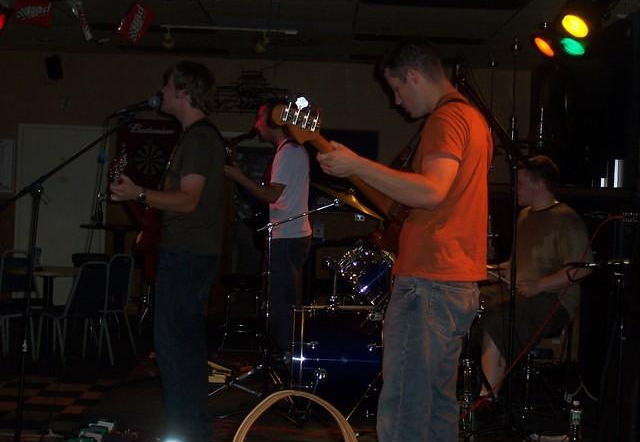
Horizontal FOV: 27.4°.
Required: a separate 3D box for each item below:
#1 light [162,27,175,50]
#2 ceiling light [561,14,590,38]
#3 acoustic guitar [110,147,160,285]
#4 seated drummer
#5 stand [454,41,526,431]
[{"bbox_3d":[-1.321,-1.592,11.450,0.110,0.190,0.120,1,1,0],"label":"light"},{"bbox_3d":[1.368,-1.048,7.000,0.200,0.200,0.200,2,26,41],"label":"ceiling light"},{"bbox_3d":[-0.842,-0.011,6.020,0.090,0.350,1.000,-3,-33,9],"label":"acoustic guitar"},{"bbox_3d":[1.190,0.328,7.350,0.680,1.380,0.560,1,1,-17],"label":"seated drummer"},{"bbox_3d":[0.909,0.083,7.000,0.420,2.050,0.450,2,1,18],"label":"stand"}]

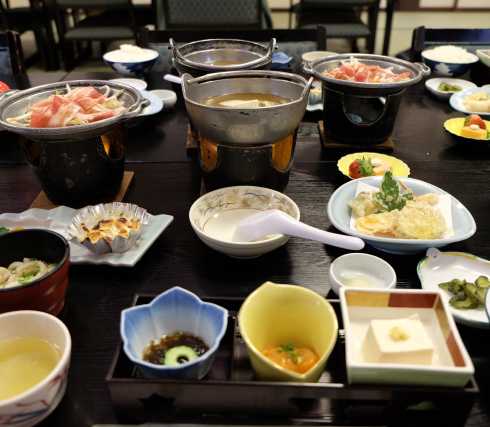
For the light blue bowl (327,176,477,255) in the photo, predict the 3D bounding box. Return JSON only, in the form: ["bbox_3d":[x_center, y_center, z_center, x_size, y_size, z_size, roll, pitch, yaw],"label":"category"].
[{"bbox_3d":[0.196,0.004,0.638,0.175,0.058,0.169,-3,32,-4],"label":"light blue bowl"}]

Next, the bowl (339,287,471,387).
[{"bbox_3d":[0.130,0.112,0.413,0.095,0.042,0.095,2,32,4],"label":"bowl"}]

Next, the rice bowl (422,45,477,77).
[{"bbox_3d":[0.450,-0.330,1.065,0.122,0.069,0.122,0,32,0],"label":"rice bowl"}]

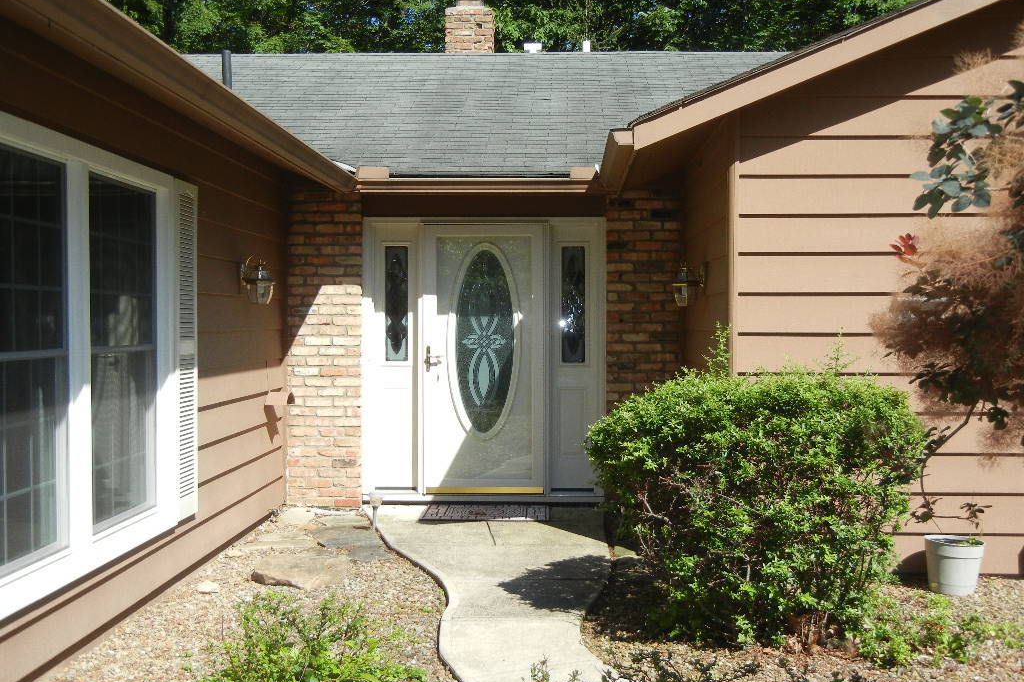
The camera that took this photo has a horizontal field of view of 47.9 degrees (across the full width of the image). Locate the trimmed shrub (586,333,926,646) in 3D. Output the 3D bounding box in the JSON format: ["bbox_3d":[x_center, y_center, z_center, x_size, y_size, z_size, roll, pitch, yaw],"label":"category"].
[{"bbox_3d":[1.091,0.654,5.150,1.480,1.340,1.250,0,1,2],"label":"trimmed shrub"}]

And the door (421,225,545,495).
[{"bbox_3d":[-0.209,0.129,8.480,0.925,1.985,0.080,0,1,2],"label":"door"}]

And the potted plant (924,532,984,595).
[{"bbox_3d":[2.268,1.157,5.920,0.305,0.270,0.305,3,1,2],"label":"potted plant"}]

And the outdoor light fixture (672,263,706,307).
[{"bbox_3d":[1.123,-0.366,7.313,0.205,0.305,0.175,0,1,2],"label":"outdoor light fixture"}]

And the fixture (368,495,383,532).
[{"bbox_3d":[-0.893,1.119,7.550,0.090,0.250,0.090,0,1,2],"label":"fixture"}]

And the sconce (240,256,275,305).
[{"bbox_3d":[-1.592,-0.377,7.248,0.200,0.315,0.175,0,1,2],"label":"sconce"}]

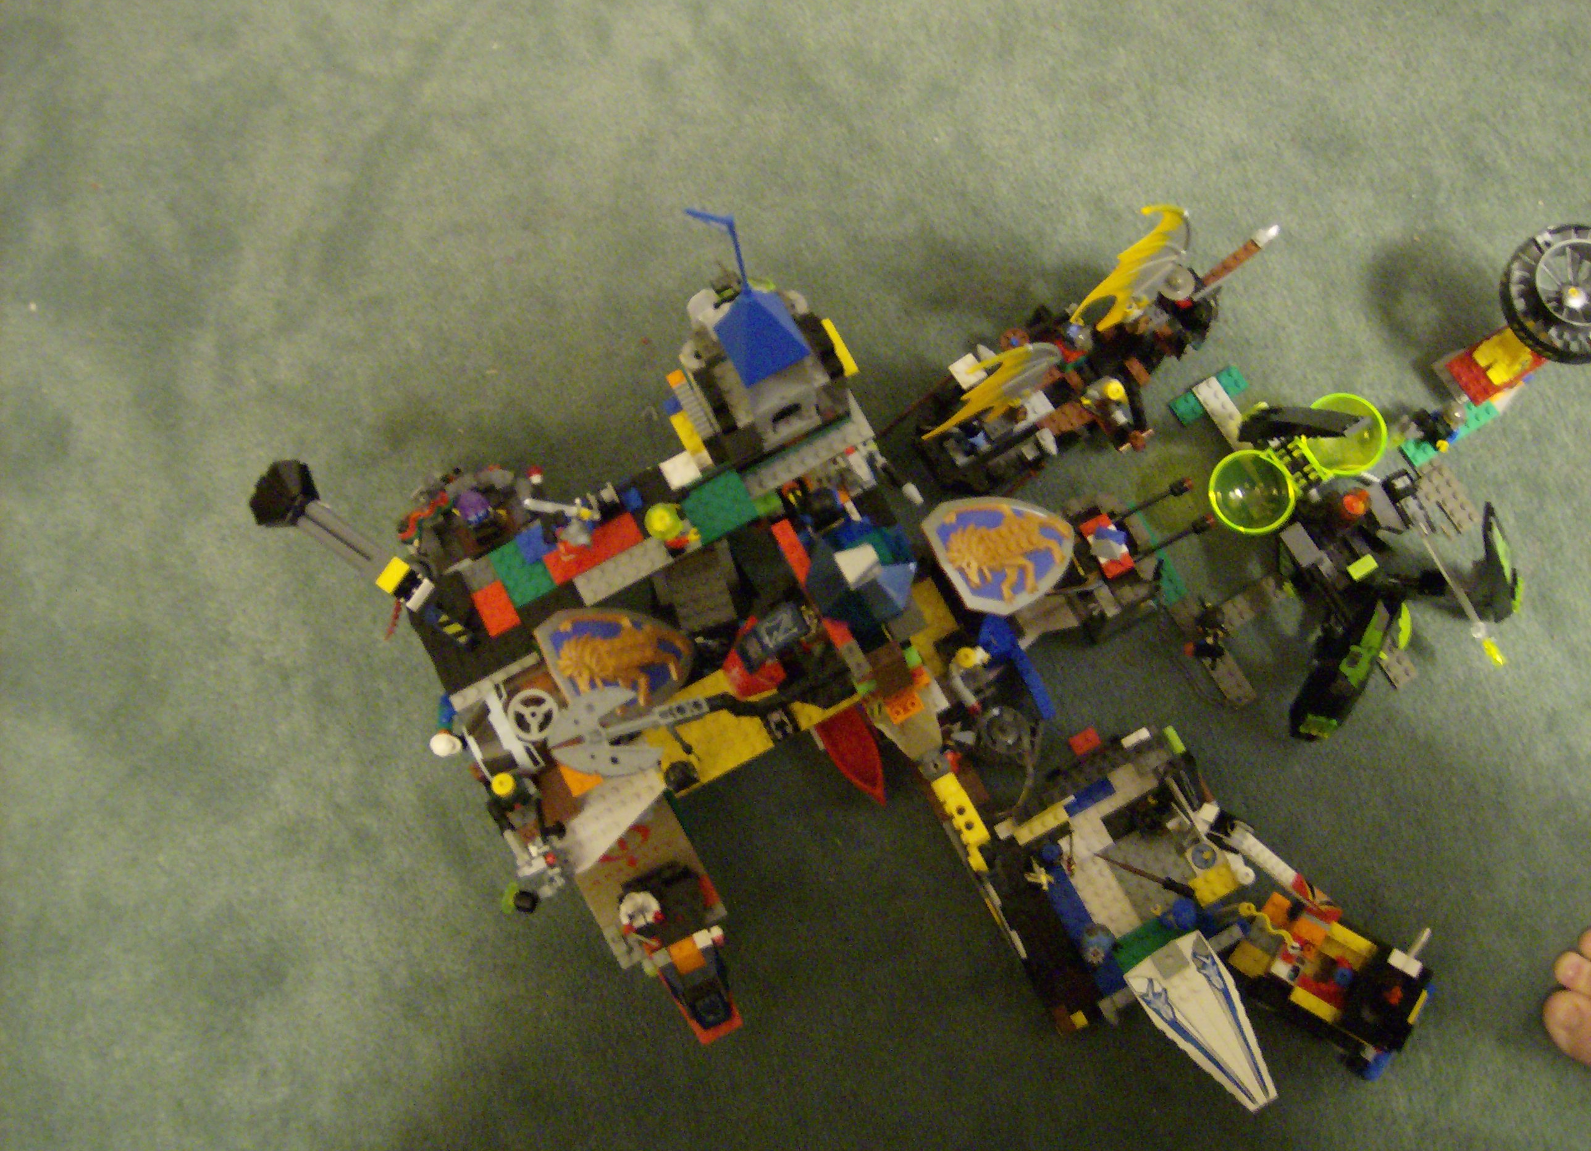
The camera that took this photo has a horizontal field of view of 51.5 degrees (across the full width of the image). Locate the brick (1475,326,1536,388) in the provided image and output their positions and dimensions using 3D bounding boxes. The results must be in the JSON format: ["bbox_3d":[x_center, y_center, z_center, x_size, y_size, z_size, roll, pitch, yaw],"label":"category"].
[{"bbox_3d":[0.422,-0.131,0.985,0.028,0.011,0.025,-33,84,-3],"label":"brick"}]

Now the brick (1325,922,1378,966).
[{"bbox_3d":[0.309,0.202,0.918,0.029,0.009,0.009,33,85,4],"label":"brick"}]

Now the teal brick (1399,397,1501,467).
[{"bbox_3d":[0.405,-0.087,1.021,0.064,0.005,0.016,-32,79,-4],"label":"teal brick"}]

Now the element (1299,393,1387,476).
[{"bbox_3d":[0.304,-0.078,0.914,0.049,0.027,0.048,0,84,1],"label":"element"}]

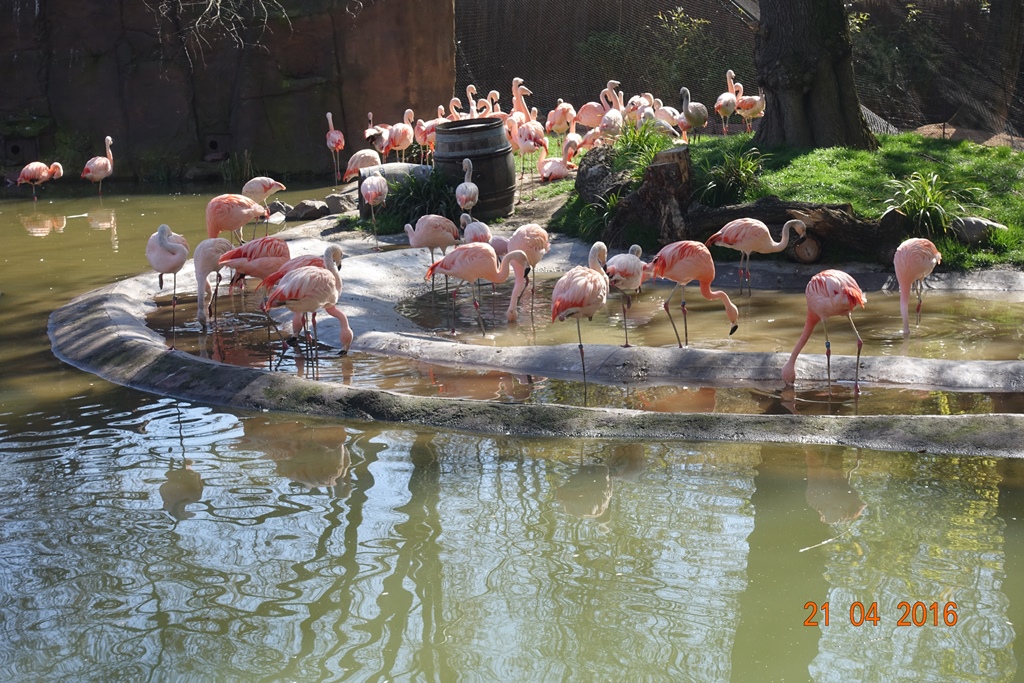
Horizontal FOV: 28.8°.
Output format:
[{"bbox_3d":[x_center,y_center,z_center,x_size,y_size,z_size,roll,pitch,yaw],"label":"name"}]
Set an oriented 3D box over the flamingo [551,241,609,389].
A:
[{"bbox_3d":[0.416,-0.128,12.261,0.270,0.980,0.460,6,12,37],"label":"flamingo"}]

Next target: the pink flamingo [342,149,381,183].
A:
[{"bbox_3d":[-1.718,-1.874,23.200,0.550,0.760,0.250,-2,10,-5],"label":"pink flamingo"}]

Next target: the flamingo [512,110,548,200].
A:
[{"bbox_3d":[0.155,-1.998,21.525,0.430,0.972,0.240,8,14,43],"label":"flamingo"}]

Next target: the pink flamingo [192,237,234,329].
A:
[{"bbox_3d":[-2.292,-0.438,15.291,0.260,0.709,0.480,6,12,37],"label":"pink flamingo"}]

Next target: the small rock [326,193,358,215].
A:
[{"bbox_3d":[-1.975,-1.608,23.200,0.380,0.250,0.330,-1,9,0],"label":"small rock"}]

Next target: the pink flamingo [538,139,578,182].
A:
[{"bbox_3d":[0.514,-1.994,22.000,0.480,0.460,0.300,-8,12,-34],"label":"pink flamingo"}]

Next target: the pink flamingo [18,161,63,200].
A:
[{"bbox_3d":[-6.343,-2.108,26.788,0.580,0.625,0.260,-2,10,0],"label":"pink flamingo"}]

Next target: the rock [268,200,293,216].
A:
[{"bbox_3d":[-2.767,-1.590,23.800,0.310,0.190,0.260,-1,9,0],"label":"rock"}]

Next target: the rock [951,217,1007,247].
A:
[{"bbox_3d":[3.955,-0.942,16.884,0.450,0.219,0.340,-2,10,0],"label":"rock"}]

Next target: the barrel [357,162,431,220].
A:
[{"bbox_3d":[-1.153,-1.474,19.800,0.740,0.620,0.620,-1,9,-9],"label":"barrel"}]

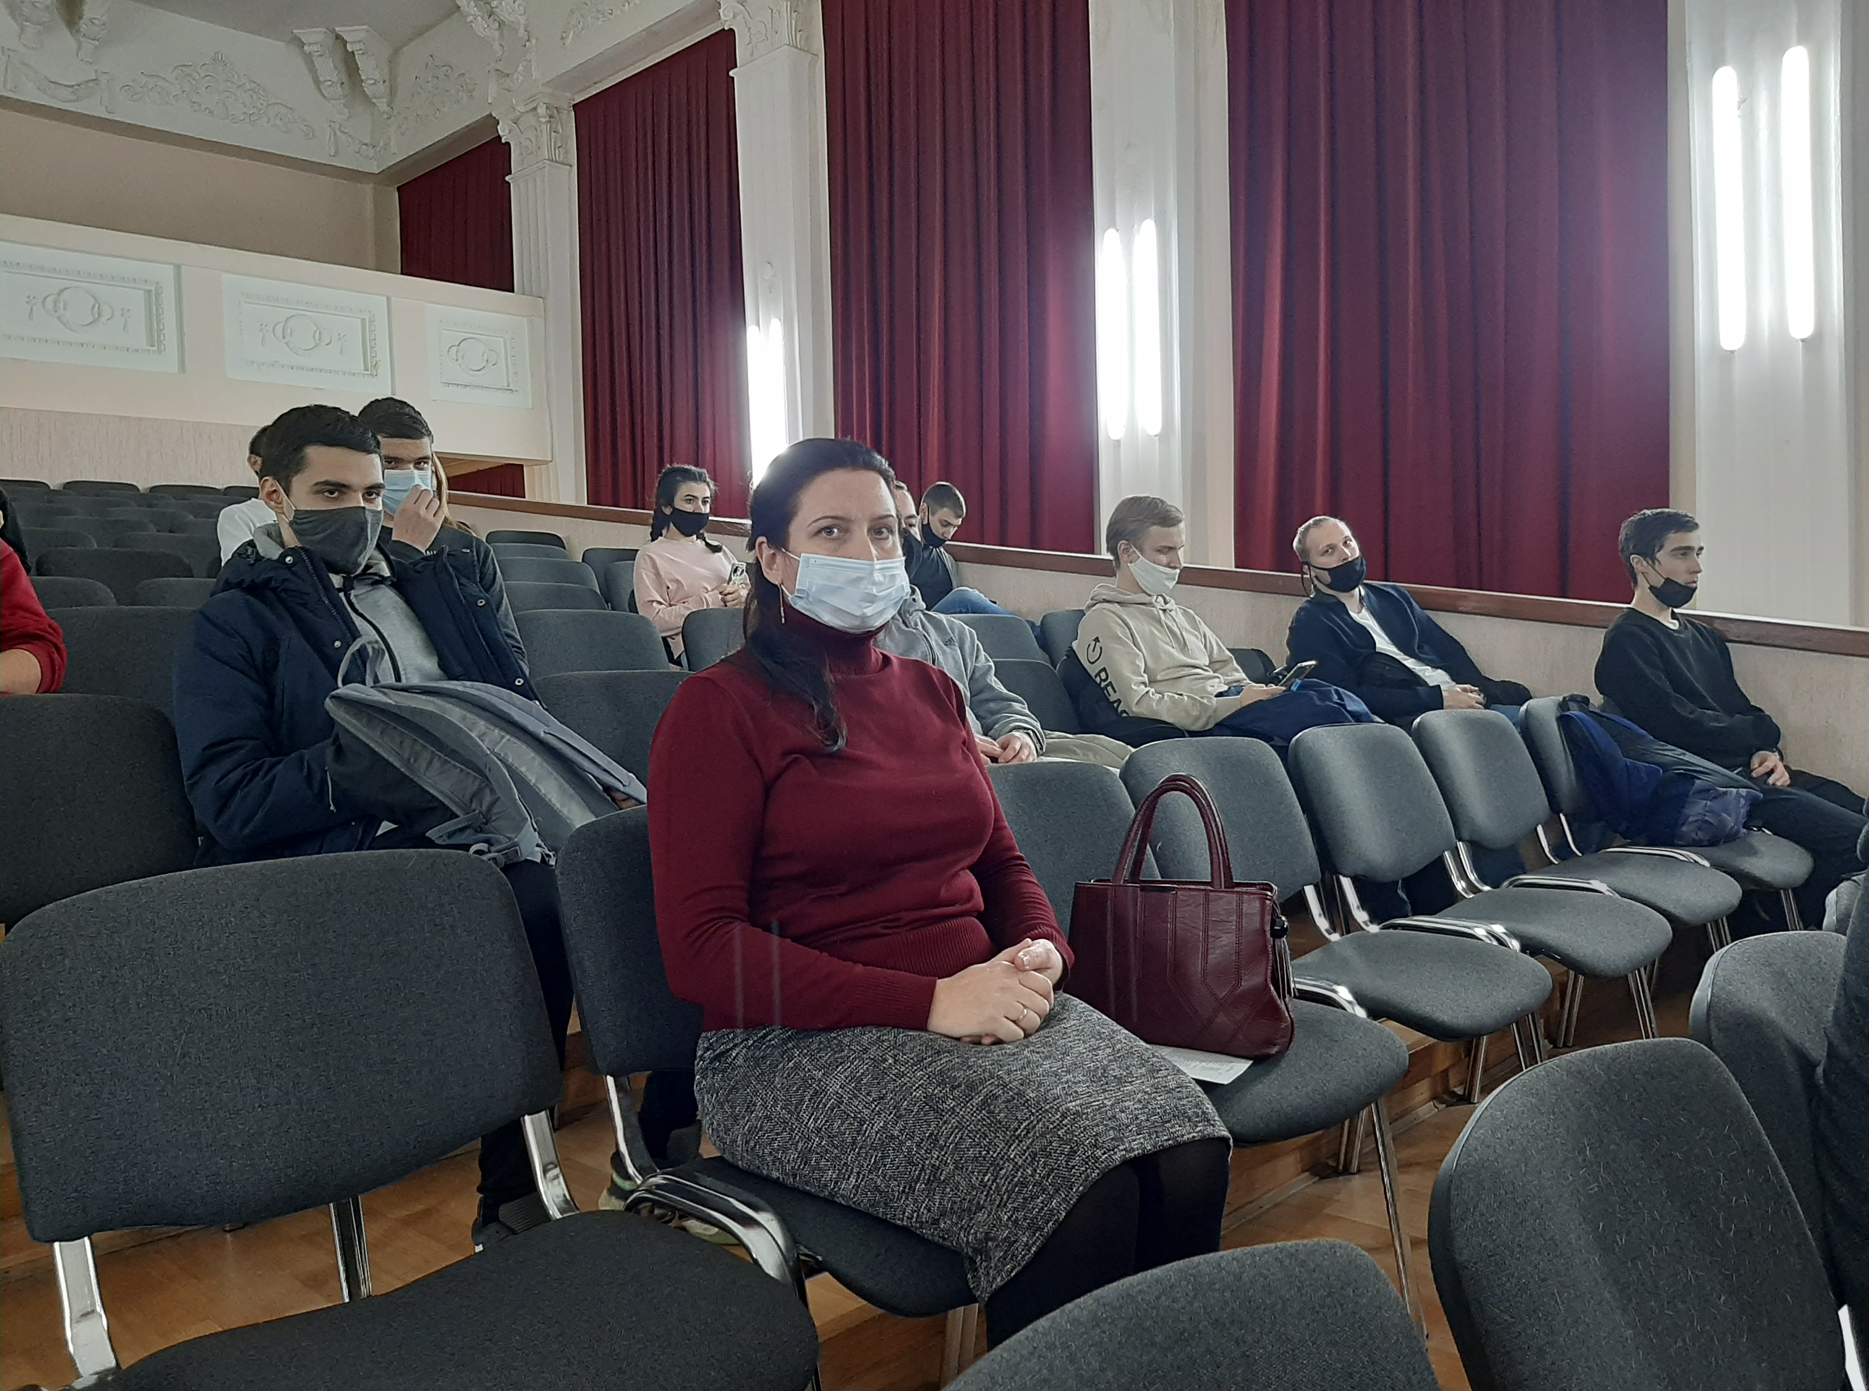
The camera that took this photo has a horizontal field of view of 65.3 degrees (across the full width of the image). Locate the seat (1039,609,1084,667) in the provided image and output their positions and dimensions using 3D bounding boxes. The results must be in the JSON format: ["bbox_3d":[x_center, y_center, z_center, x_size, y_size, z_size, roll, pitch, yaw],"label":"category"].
[{"bbox_3d":[0.720,0.068,5.303,0.600,0.820,0.530,0,3,44],"label":"seat"}]

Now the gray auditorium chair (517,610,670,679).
[{"bbox_3d":[-0.759,0.177,3.827,0.580,0.820,0.540,1,4,44],"label":"gray auditorium chair"}]

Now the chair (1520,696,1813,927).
[{"bbox_3d":[1.780,0.406,3.565,0.600,0.820,0.530,0,3,44],"label":"chair"}]

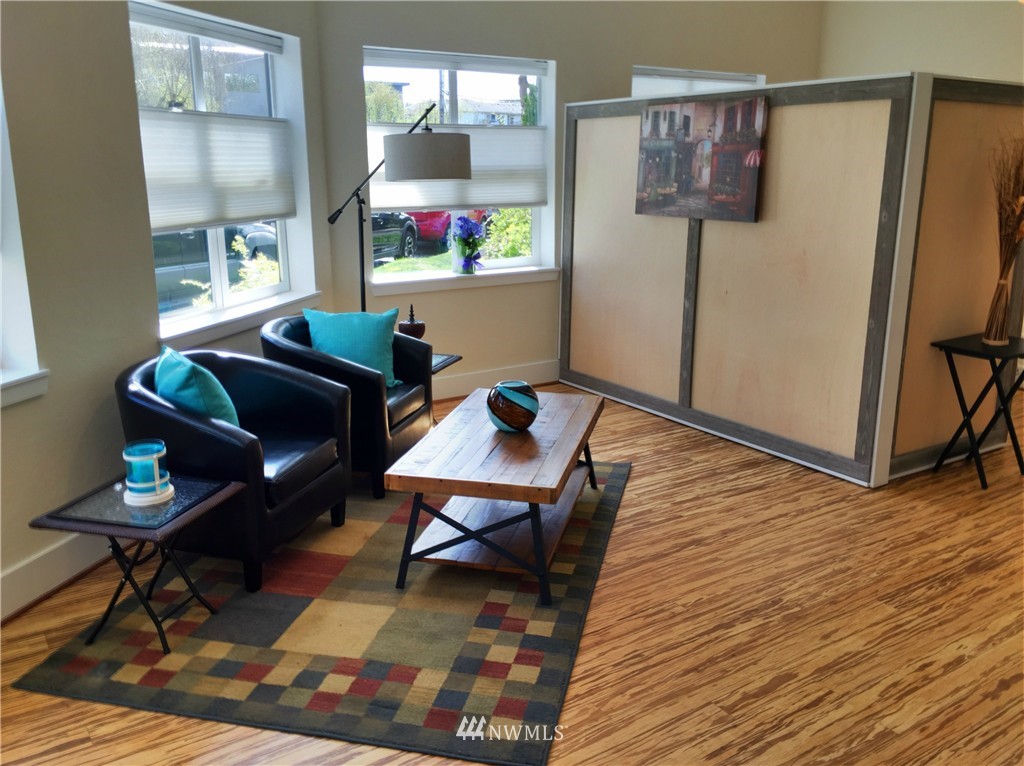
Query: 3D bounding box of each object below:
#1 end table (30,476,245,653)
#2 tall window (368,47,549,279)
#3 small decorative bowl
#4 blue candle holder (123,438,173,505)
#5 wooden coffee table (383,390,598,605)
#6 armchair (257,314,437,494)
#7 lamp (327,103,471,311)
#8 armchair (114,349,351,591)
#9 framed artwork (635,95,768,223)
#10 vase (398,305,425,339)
[{"bbox_3d":[-1.184,0.604,2.819,0.454,0.454,0.454,4,15,15],"label":"end table"},{"bbox_3d":[-0.300,-1.369,5.461,1.356,1.351,0.120,-9,17,-32],"label":"tall window"},{"bbox_3d":[0.004,0.095,3.492,0.209,0.199,0.209,0,14,0],"label":"small decorative bowl"},{"bbox_3d":[-1.195,0.291,2.805,0.160,0.167,0.160,3,15,14],"label":"blue candle holder"},{"bbox_3d":[-0.005,0.411,3.570,0.603,0.454,1.206,3,15,13],"label":"wooden coffee table"},{"bbox_3d":[-0.858,0.068,4.307,0.718,0.760,0.687,4,15,15],"label":"armchair"},{"bbox_3d":[-0.624,-0.579,4.688,0.847,1.828,0.459,6,16,24],"label":"lamp"},{"bbox_3d":[-1.149,0.292,3.423,0.718,0.760,0.687,4,15,16],"label":"armchair"},{"bbox_3d":[1.029,-1.235,4.753,0.040,0.634,0.937,-9,17,-32],"label":"framed artwork"},{"bbox_3d":[-0.568,-0.285,4.853,0.150,0.289,0.150,3,15,14],"label":"vase"}]

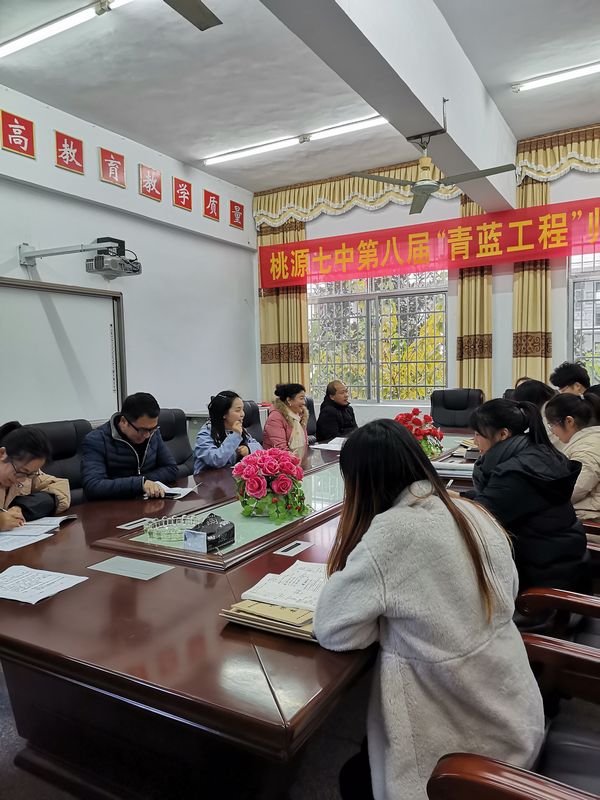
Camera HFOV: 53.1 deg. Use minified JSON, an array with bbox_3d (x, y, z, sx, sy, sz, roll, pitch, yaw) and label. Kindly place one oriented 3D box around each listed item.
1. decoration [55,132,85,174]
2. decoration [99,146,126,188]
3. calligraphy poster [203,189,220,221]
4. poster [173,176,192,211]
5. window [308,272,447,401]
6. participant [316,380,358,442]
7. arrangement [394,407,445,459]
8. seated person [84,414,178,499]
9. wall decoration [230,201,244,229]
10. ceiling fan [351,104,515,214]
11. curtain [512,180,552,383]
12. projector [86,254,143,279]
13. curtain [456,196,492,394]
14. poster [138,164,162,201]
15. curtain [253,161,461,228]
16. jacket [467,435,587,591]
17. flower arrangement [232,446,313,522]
[{"bbox_3d":[-2.084,-2.246,5.469,0.020,0.305,0.310,0,3,30],"label":"decoration"},{"bbox_3d":[-1.786,-2.228,5.773,0.020,0.312,0.315,0,3,30],"label":"decoration"},{"bbox_3d":[-1.031,-2.293,7.093,0.020,0.312,0.315,0,3,30],"label":"calligraphy poster"},{"bbox_3d":[-1.285,-2.275,6.649,0.020,0.312,0.315,0,3,30],"label":"poster"},{"bbox_3d":[0.912,-0.937,7.505,1.860,1.860,0.100,0,3,30],"label":"window"},{"bbox_3d":[0.373,0.455,5.353,0.700,1.260,0.530,0,3,30],"label":"participant"},{"bbox_3d":[0.782,0.210,3.950,0.310,0.330,0.310,0,3,30],"label":"arrangement"},{"bbox_3d":[-0.897,0.599,3.302,0.700,1.270,0.610,0,3,30],"label":"seated person"},{"bbox_3d":[-0.791,-2.366,7.716,0.020,0.305,0.310,0,3,30],"label":"wall decoration"},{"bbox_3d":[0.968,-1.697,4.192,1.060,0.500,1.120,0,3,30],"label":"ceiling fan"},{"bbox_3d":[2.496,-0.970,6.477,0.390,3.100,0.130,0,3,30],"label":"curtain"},{"bbox_3d":[-1.406,-0.984,4.539,0.230,0.135,0.360,0,3,30],"label":"projector"},{"bbox_3d":[1.919,-0.851,6.568,0.380,3.400,0.140,0,3,30],"label":"curtain"},{"bbox_3d":[-1.571,-2.294,6.361,0.020,0.305,0.310,0,3,30],"label":"poster"},{"bbox_3d":[0.730,-2.457,7.148,3.000,0.490,0.120,0,3,30],"label":"curtain"},{"bbox_3d":[0.943,0.434,2.522,0.520,0.640,0.500,1,4,38],"label":"jacket"},{"bbox_3d":[-0.116,0.337,2.571,0.330,0.285,0.330,-1,3,0],"label":"flower arrangement"}]

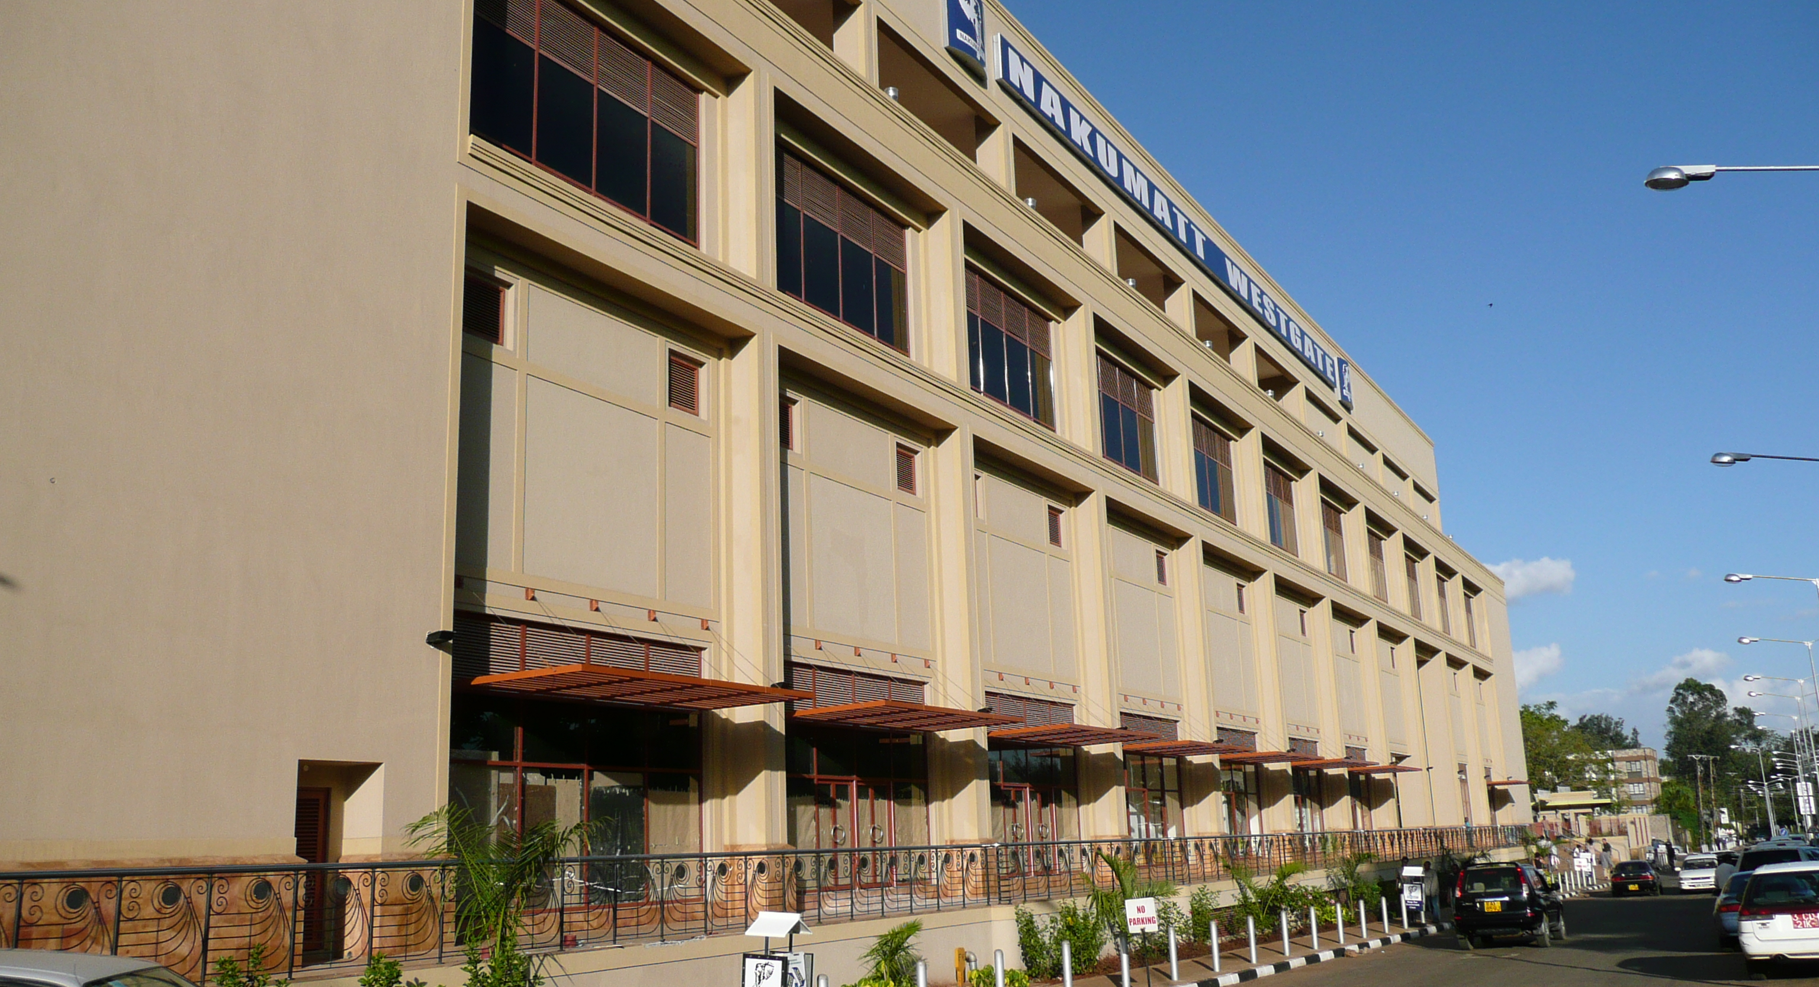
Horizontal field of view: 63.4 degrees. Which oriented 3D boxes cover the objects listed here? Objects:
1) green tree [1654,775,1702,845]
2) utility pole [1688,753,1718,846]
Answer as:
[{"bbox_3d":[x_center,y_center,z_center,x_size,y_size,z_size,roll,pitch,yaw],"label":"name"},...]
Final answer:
[{"bbox_3d":[74.264,30.652,142.000,4.400,6.600,4.400,-10,-16,29],"label":"green tree"},{"bbox_3d":[81.056,31.075,150.000,2.400,9.200,0.600,-10,-16,29],"label":"utility pole"}]

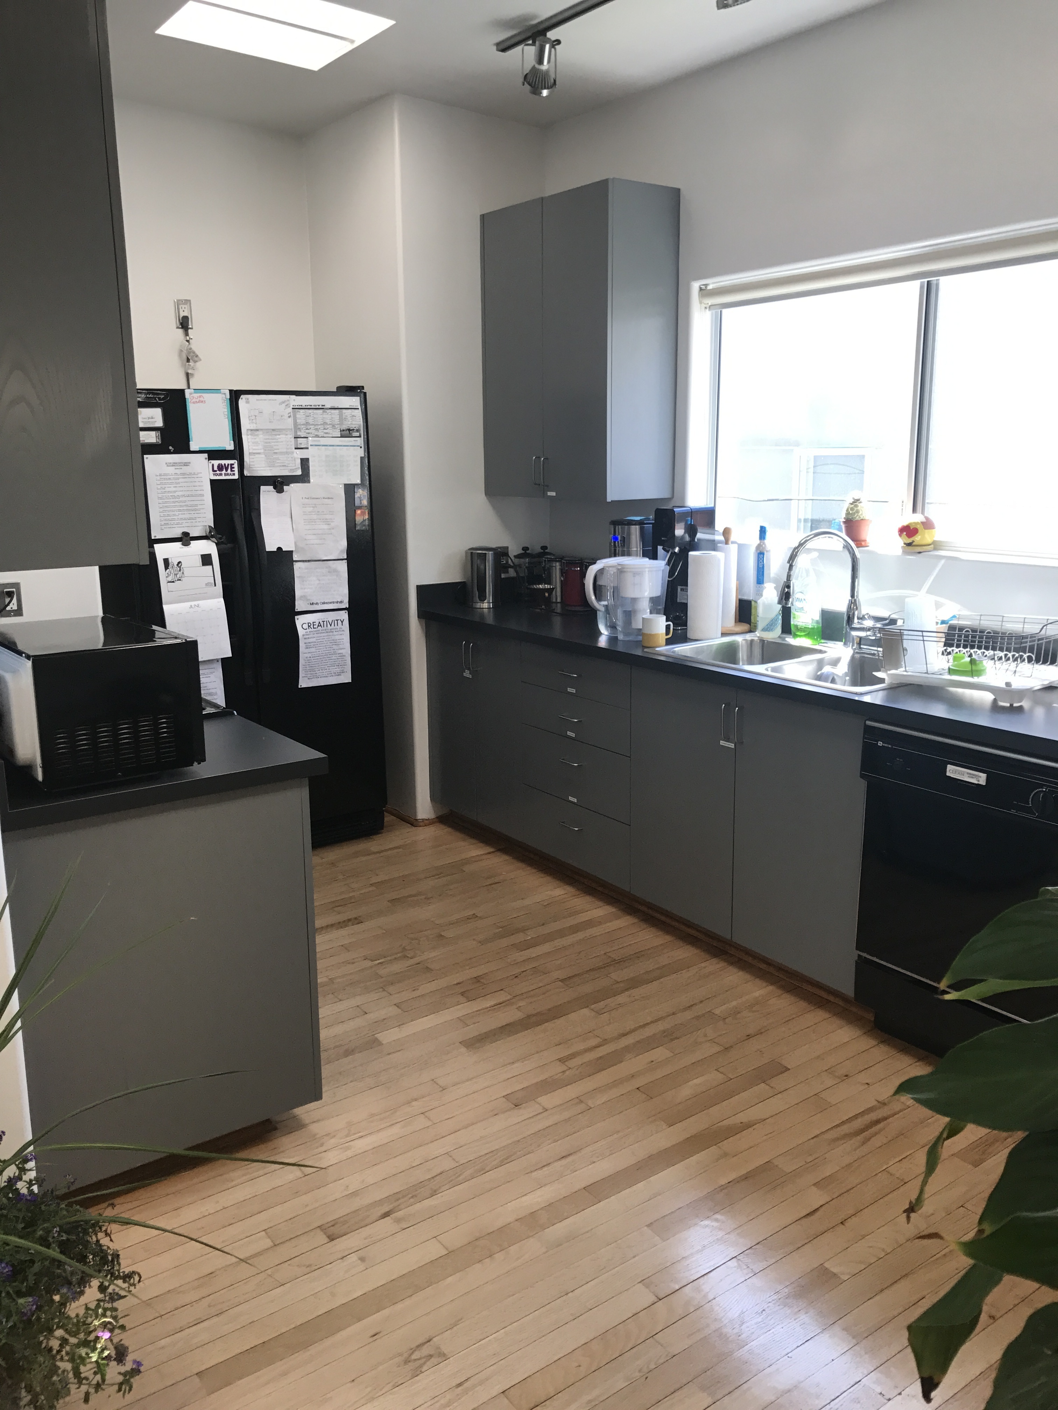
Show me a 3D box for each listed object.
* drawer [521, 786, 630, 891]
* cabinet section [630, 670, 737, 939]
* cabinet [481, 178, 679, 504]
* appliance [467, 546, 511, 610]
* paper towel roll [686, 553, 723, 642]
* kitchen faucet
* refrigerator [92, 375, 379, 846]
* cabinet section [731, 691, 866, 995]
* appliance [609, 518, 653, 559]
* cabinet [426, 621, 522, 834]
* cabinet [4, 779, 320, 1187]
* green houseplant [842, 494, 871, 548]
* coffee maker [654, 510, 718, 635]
[{"bbox_3d":[0.337,0.428,4.128,0.480,0.232,0.615,-9,15,-34],"label":"drawer"},{"bbox_3d":[0.700,0.255,3.704,0.590,0.772,0.465,-9,15,-35],"label":"cabinet section"},{"bbox_3d":[0.176,-1.331,4.330,0.321,1.068,0.782,-9,15,-34],"label":"cabinet"},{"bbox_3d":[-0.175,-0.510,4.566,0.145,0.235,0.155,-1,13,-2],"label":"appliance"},{"bbox_3d":[0.583,-0.362,3.772,0.113,0.280,0.113,0,13,0],"label":"paper towel roll"},{"bbox_3d":[0.899,-0.337,3.389,0.280,0.370,0.110,-5,13,-21],"label":"kitchen faucet"},{"bbox_3d":[-1.159,-0.322,4.468,0.915,1.755,0.735,-9,15,-34],"label":"refrigerator"},{"bbox_3d":[0.969,0.333,3.339,0.590,0.772,0.455,-9,15,-35],"label":"cabinet section"},{"bbox_3d":[0.433,-0.486,4.148,0.225,0.360,0.185,-9,15,-34],"label":"appliance"},{"bbox_3d":[0.037,0.041,4.583,0.626,0.778,0.671,-9,15,-34],"label":"cabinet"},{"bbox_3d":[-0.814,0.539,2.409,0.585,0.805,0.455,-9,15,-34],"label":"cabinet"},{"bbox_3d":[1.073,-0.605,3.737,0.088,0.172,0.088,-9,15,-34],"label":"green houseplant"},{"bbox_3d":[0.551,-0.479,3.997,0.210,0.410,0.118,-9,15,-34],"label":"coffee maker"}]

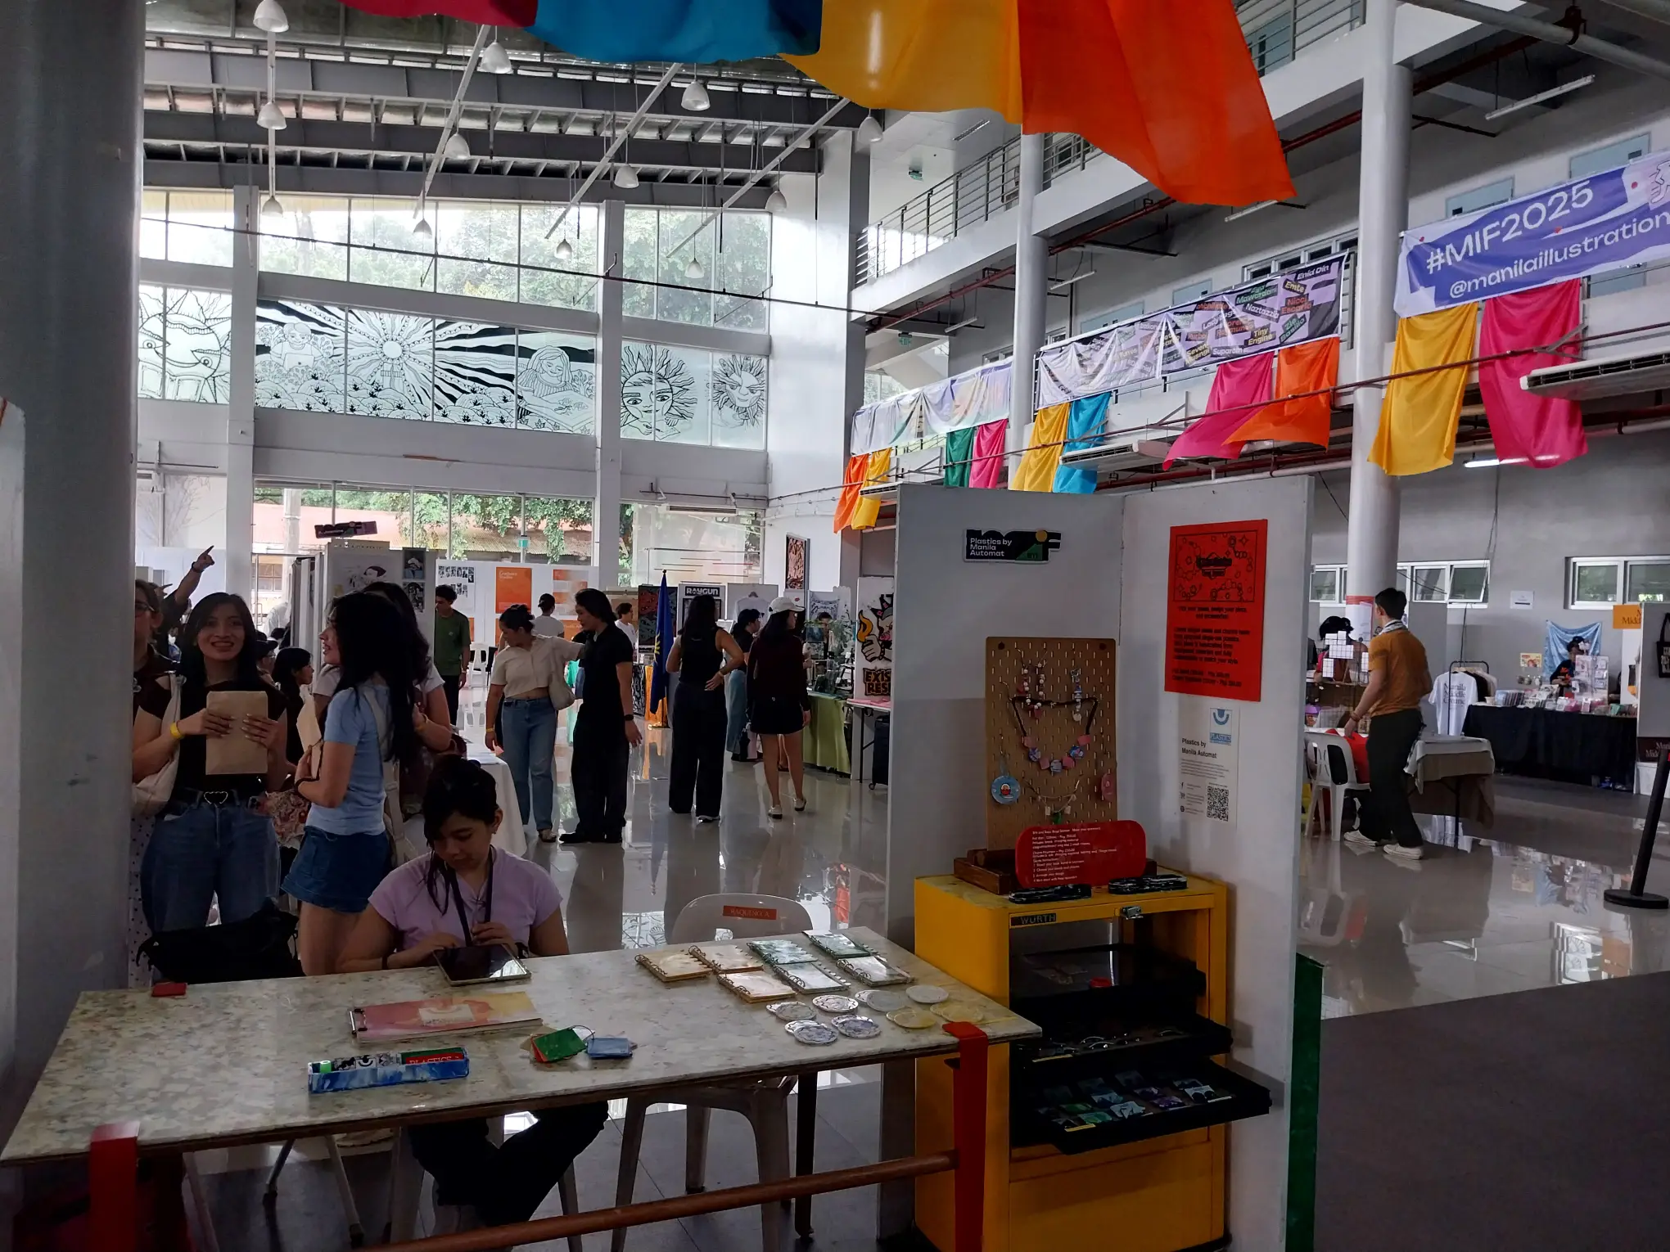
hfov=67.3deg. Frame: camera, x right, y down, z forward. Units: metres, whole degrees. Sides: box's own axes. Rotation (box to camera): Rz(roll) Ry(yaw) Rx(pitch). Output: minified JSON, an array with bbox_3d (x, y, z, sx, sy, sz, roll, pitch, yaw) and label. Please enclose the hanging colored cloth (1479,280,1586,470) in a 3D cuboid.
[{"bbox_3d":[6.531,-2.340,11.761,0.200,1.630,1.000,1,1,-24],"label":"hanging colored cloth"}]

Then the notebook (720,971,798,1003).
[{"bbox_3d":[-0.165,0.776,2.700,0.108,0.018,0.168,1,1,-24],"label":"notebook"}]

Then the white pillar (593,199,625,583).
[{"bbox_3d":[-5.039,-4.244,28.137,0.500,10.350,0.500,1,1,-24],"label":"white pillar"}]

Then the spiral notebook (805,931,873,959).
[{"bbox_3d":[0.002,0.793,3.110,0.110,0.014,0.200,1,1,-24],"label":"spiral notebook"}]

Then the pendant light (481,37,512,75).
[{"bbox_3d":[-4.535,-7.663,16.800,0.420,0.440,0.420,1,1,-24],"label":"pendant light"}]

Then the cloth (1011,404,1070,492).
[{"bbox_3d":[3.123,-2.560,19.370,0.280,1.550,1.200,1,1,-24],"label":"cloth"}]

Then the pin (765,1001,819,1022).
[{"bbox_3d":[-0.090,0.785,2.557,0.100,0.010,0.100,2,1,0],"label":"pin"}]

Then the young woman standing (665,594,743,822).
[{"bbox_3d":[-0.998,0.600,9.550,0.540,1.680,0.360,2,1,7],"label":"young woman standing"}]

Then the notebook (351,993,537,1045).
[{"bbox_3d":[-0.781,0.782,2.513,0.340,0.016,0.170,1,1,-24],"label":"notebook"}]

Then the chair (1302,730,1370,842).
[{"bbox_3d":[3.630,1.150,9.190,0.470,0.760,0.430,1,1,-34],"label":"chair"}]

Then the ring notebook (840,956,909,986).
[{"bbox_3d":[0.090,0.781,2.843,0.105,0.018,0.168,1,1,-24],"label":"ring notebook"}]

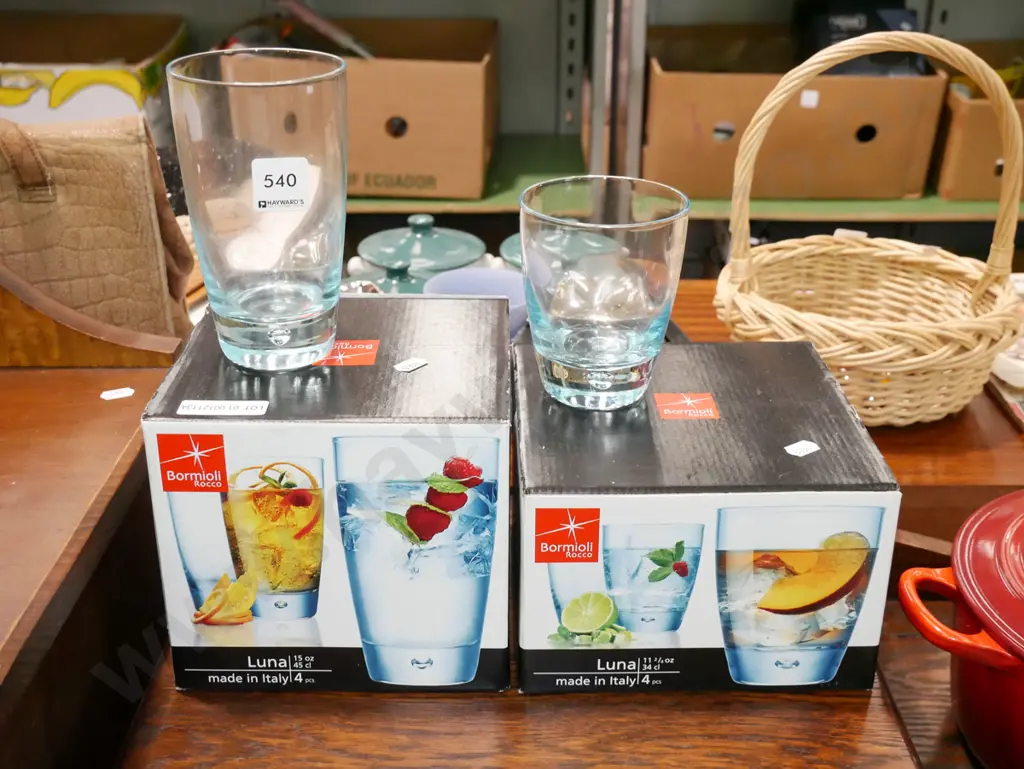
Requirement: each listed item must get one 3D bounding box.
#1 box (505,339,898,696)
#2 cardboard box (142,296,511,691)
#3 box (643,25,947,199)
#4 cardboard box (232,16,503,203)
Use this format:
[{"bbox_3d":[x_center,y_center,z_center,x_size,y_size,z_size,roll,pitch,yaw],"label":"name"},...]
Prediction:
[{"bbox_3d":[0.092,0.066,0.657,0.178,0.117,0.175,0,25,-1],"label":"box"},{"bbox_3d":[-0.085,0.053,0.640,0.167,0.152,0.158,0,25,0],"label":"cardboard box"},{"bbox_3d":[0.474,-0.509,2.201,0.483,0.217,0.440,1,24,1],"label":"box"},{"bbox_3d":[-0.254,-0.526,2.215,0.423,0.230,0.490,1,24,2],"label":"cardboard box"}]

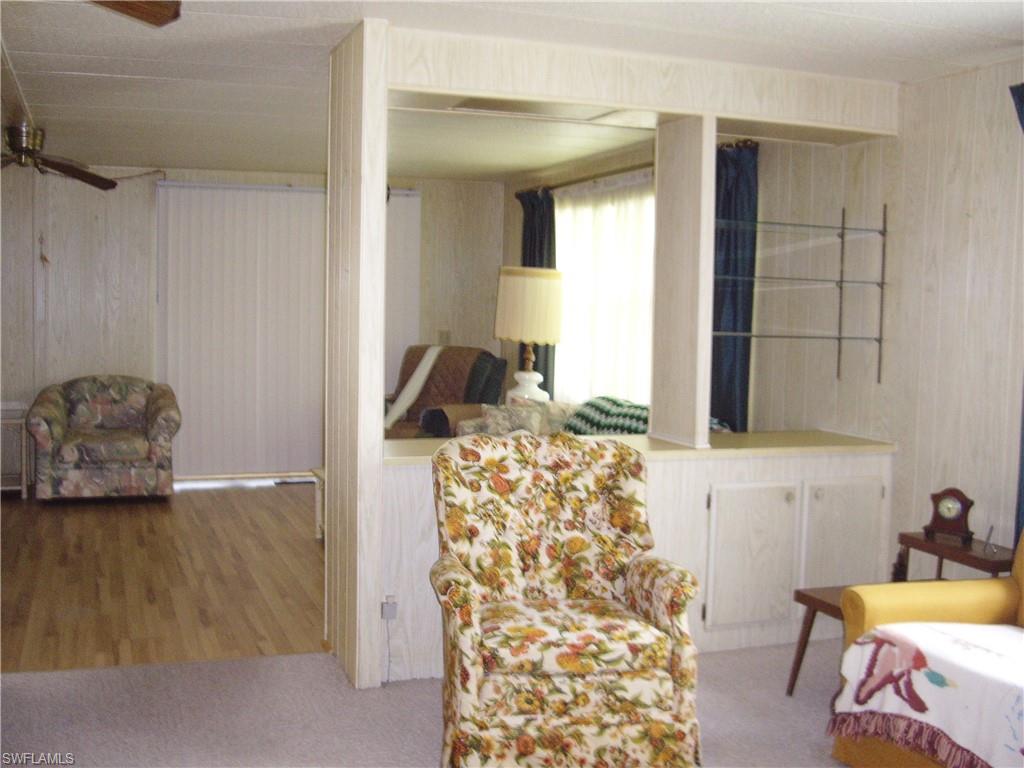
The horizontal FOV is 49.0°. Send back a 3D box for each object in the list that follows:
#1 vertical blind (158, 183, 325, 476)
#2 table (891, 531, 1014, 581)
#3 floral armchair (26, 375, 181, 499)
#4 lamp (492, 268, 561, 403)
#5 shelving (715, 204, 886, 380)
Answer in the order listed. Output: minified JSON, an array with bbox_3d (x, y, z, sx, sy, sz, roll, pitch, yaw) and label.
[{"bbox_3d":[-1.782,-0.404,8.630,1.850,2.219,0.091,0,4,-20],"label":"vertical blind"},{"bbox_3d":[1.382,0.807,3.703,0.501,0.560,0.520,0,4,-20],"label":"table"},{"bbox_3d":[-2.869,0.357,7.913,1.027,0.845,0.845,0,4,-20],"label":"floral armchair"},{"bbox_3d":[0.110,-0.269,7.311,0.430,0.995,0.430,1,3,0],"label":"lamp"},{"bbox_3d":[1.096,-0.385,4.650,0.872,0.767,0.331,0,4,-20],"label":"shelving"}]

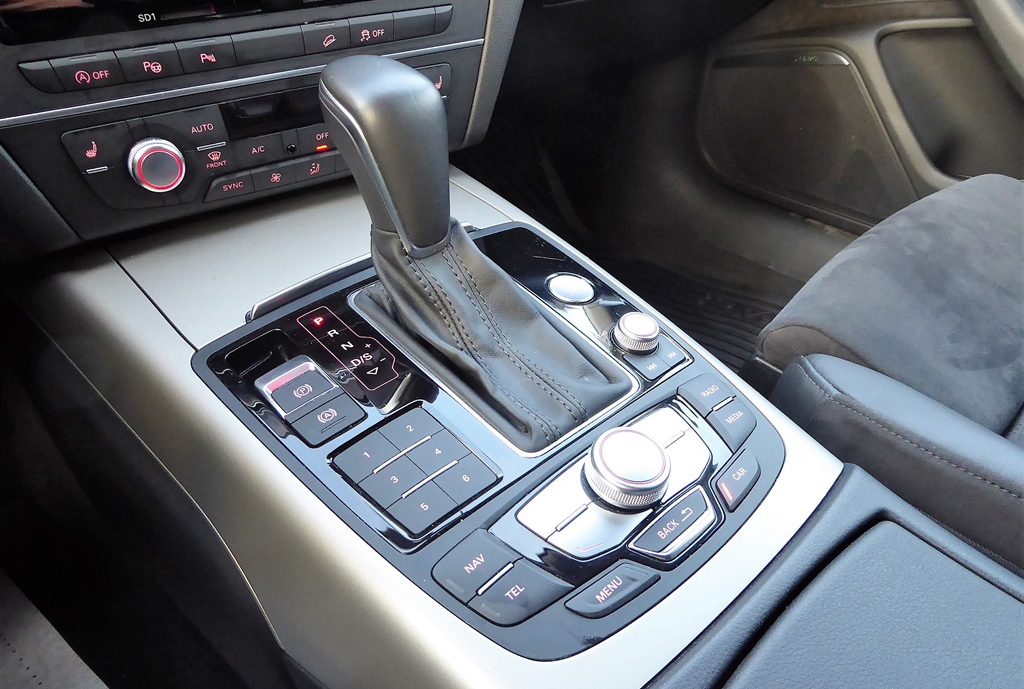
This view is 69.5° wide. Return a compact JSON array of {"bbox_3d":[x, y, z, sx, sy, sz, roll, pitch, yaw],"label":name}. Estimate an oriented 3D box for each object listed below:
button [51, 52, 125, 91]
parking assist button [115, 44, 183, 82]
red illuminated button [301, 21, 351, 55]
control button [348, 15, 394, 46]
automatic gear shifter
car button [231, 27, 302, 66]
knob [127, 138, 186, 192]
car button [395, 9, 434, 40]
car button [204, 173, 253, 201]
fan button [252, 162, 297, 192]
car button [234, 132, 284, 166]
[{"bbox_3d":[-0.204,-0.131,0.355,0.028,0.015,0.009,-23,36,-29],"label":"button"},{"bbox_3d":[-0.181,-0.140,0.368,0.028,0.015,0.009,-23,36,-29],"label":"parking assist button"},{"bbox_3d":[-0.104,-0.172,0.414,0.028,0.015,0.009,-23,36,-29],"label":"red illuminated button"},{"bbox_3d":[-0.081,-0.182,0.427,0.028,0.015,0.009,-23,36,-29],"label":"control button"},{"bbox_3d":[-0.025,-0.065,0.389,0.215,0.120,0.094,37,46,27],"label":"automatic gear shifter"},{"bbox_3d":[-0.131,-0.161,0.398,0.039,0.015,0.009,-23,36,-29],"label":"car button"},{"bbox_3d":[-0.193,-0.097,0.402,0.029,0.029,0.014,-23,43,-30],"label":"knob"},{"bbox_3d":[-0.061,-0.201,0.461,0.030,0.016,0.009,-23,43,-30],"label":"car button"},{"bbox_3d":[-0.160,-0.089,0.414,0.028,0.014,0.009,-23,36,-29],"label":"car button"},{"bbox_3d":[-0.138,-0.098,0.427,0.026,0.013,0.009,-23,36,-29],"label":"fan button"},{"bbox_3d":[-0.151,-0.116,0.441,0.029,0.016,0.007,-23,43,-30],"label":"car button"}]

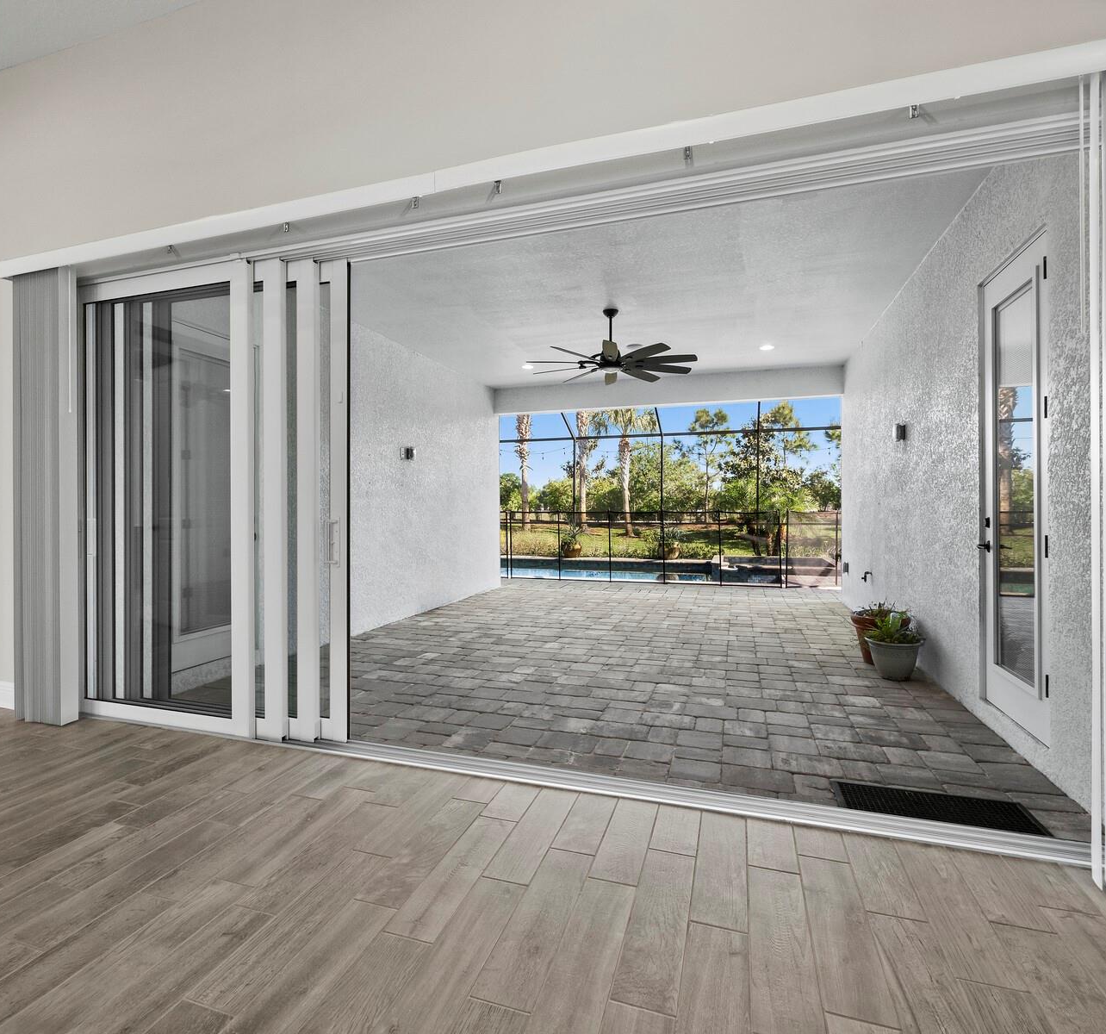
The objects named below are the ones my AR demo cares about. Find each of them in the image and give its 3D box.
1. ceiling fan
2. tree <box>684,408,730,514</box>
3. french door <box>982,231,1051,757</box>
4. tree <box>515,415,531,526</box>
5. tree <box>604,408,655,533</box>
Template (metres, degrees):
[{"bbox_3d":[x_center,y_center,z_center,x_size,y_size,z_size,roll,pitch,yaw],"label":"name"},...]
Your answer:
[{"bbox_3d":[0.563,-1.683,5.350,1.680,0.620,1.680,0,1,18],"label":"ceiling fan"},{"bbox_3d":[9.390,-3.150,34.000,2.950,7.000,2.950,0,1,0],"label":"tree"},{"bbox_3d":[2.450,-0.133,2.945,0.070,2.440,0.720,0,1,18],"label":"french door"},{"bbox_3d":[-1.360,-3.200,26.500,2.600,7.600,2.600,0,1,0],"label":"tree"},{"bbox_3d":[3.000,-2.220,23.000,2.600,6.100,2.600,0,1,0],"label":"tree"}]

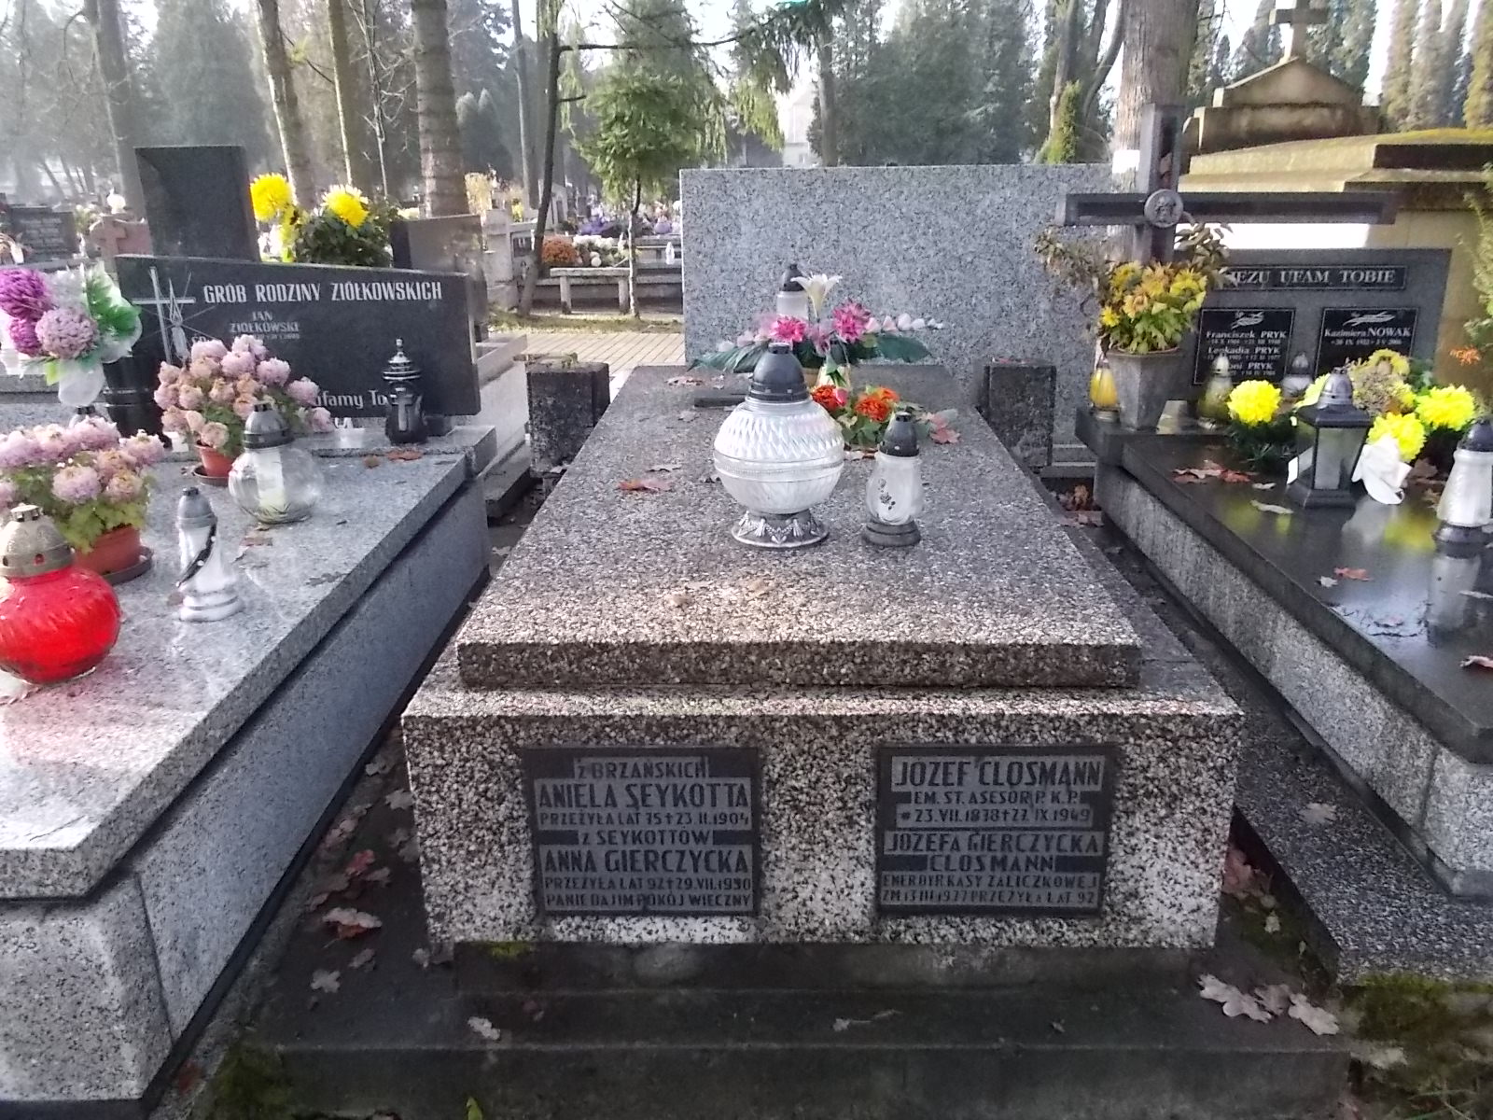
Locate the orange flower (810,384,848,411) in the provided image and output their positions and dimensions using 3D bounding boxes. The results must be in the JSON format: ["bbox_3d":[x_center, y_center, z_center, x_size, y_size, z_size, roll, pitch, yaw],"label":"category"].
[{"bbox_3d":[0.182,-0.362,2.496,0.080,0.055,0.075,0,18,2],"label":"orange flower"}]

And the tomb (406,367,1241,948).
[{"bbox_3d":[0.126,-0.029,2.514,1.090,0.425,2.147,0,20,2],"label":"tomb"}]

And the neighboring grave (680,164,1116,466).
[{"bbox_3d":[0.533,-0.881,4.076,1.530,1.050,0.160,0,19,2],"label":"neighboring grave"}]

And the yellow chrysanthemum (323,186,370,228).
[{"bbox_3d":[-1.222,-1.076,3.420,0.130,0.125,0.125,0,18,2],"label":"yellow chrysanthemum"}]

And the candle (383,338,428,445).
[{"bbox_3d":[-0.899,-0.447,2.958,0.120,0.269,0.120,0,19,2],"label":"candle"}]

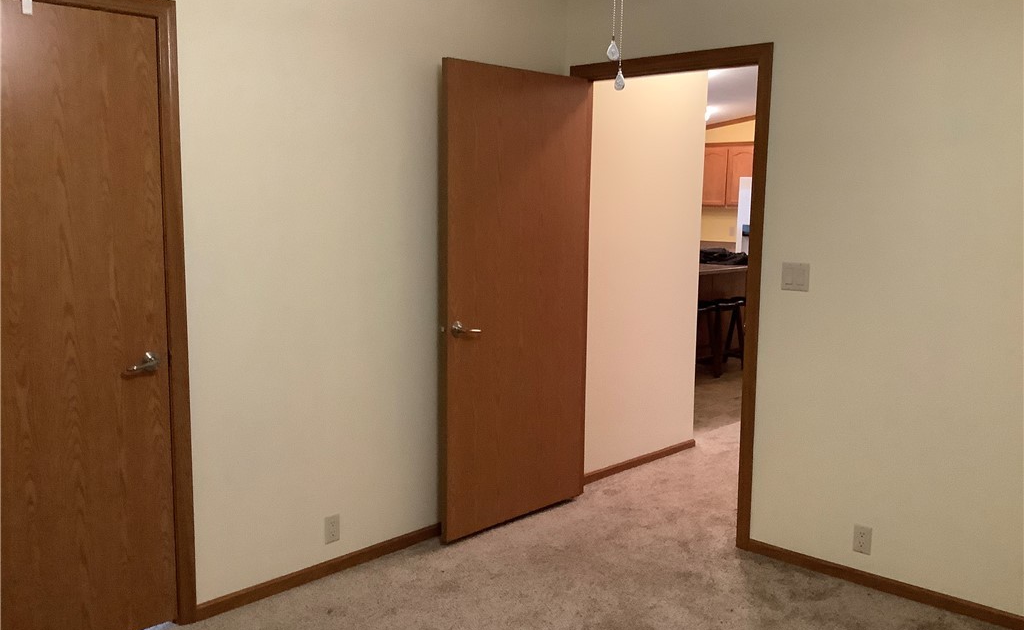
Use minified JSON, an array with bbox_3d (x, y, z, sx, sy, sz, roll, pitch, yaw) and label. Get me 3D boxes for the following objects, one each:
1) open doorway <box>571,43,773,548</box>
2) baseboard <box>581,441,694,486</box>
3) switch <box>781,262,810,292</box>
[{"bbox_3d":[0.704,-0.093,4.253,1.068,2.142,0.130,8,10,43],"label":"open doorway"},{"bbox_3d":[0.737,0.825,5.235,0.014,0.064,1.136,8,10,43],"label":"baseboard"},{"bbox_3d":[1.156,-0.154,3.736,0.118,0.116,0.012,8,10,43],"label":"switch"}]

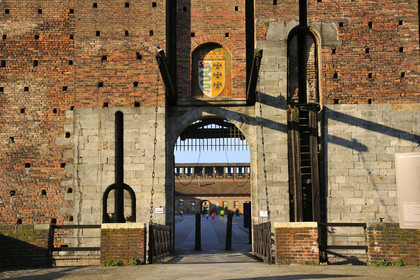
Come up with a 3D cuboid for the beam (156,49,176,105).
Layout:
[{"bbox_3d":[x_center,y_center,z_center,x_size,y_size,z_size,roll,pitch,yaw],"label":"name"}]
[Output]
[{"bbox_3d":[-1.499,-2.097,17.750,0.260,0.280,3.961,0,-17,1],"label":"beam"}]

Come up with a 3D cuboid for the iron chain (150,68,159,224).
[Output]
[{"bbox_3d":[-1.570,0.004,14.700,0.090,5.045,0.090,-1,-28,0],"label":"iron chain"}]

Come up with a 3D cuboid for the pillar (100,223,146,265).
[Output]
[{"bbox_3d":[-2.386,2.876,14.270,1.182,1.148,0.460,-1,-5,0],"label":"pillar"}]

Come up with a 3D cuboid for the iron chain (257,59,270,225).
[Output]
[{"bbox_3d":[1.519,-0.162,14.700,0.090,5.245,0.090,-1,-27,0],"label":"iron chain"}]

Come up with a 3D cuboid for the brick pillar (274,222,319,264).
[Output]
[{"bbox_3d":[2.271,2.727,13.598,1.103,1.092,0.500,0,-7,0],"label":"brick pillar"}]

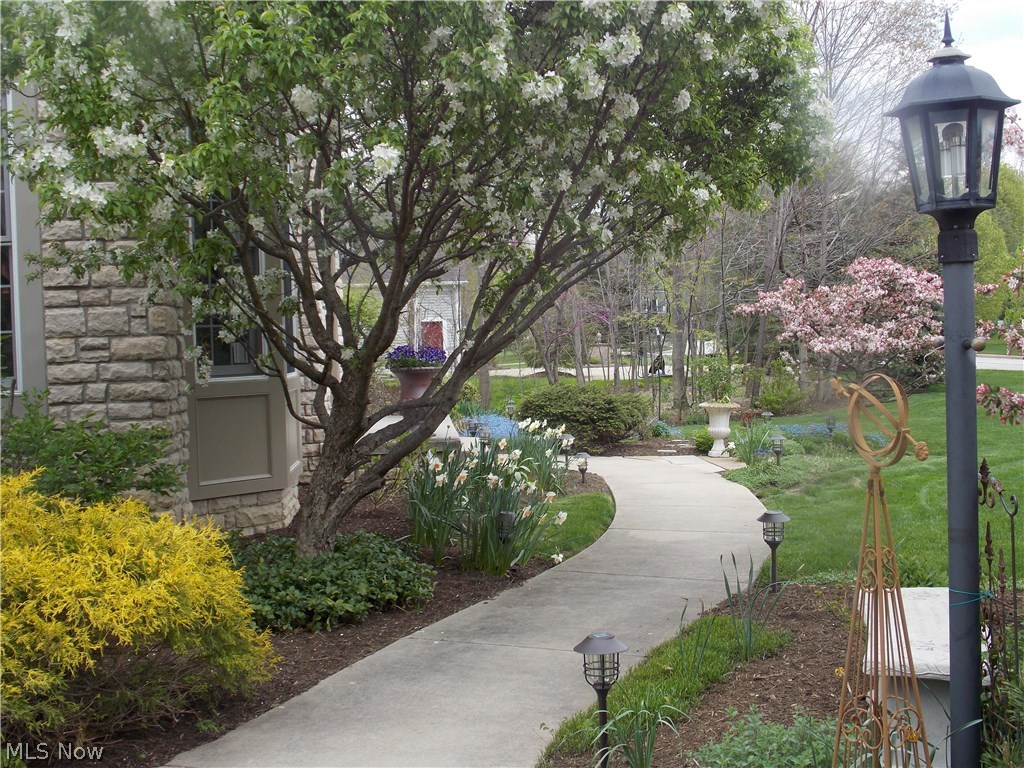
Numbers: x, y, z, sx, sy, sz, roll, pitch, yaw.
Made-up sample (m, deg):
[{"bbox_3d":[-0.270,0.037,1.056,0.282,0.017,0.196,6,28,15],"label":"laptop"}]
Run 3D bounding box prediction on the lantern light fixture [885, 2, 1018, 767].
[{"bbox_3d":[1.215,0.095,3.303,0.330,2.180,0.320,-1,2,20],"label":"lantern light fixture"}]

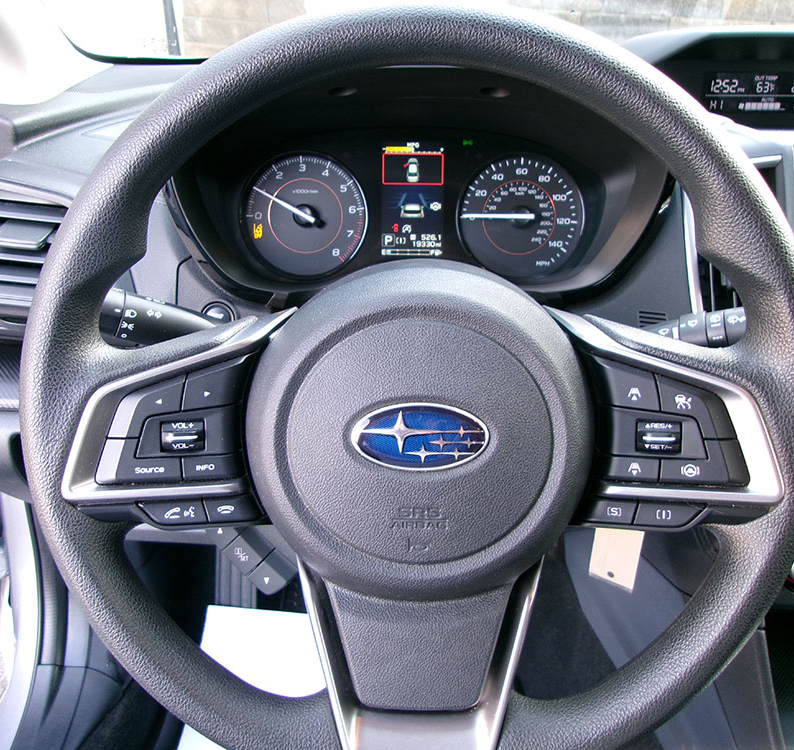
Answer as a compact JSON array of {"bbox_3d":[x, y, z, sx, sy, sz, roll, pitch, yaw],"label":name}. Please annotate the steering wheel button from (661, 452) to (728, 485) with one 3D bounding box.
[{"bbox_3d":[0.143,0.044,0.376,0.034,0.016,0.010,0,7,0],"label":"steering wheel button"}]

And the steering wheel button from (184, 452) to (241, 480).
[{"bbox_3d":[-0.087,0.043,0.370,0.028,0.014,0.010,0,7,0],"label":"steering wheel button"}]

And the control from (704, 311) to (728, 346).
[{"bbox_3d":[0.177,-0.025,0.433,0.013,0.021,0.021,-8,3,6],"label":"control"}]

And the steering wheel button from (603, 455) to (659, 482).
[{"bbox_3d":[0.111,0.045,0.370,0.028,0.013,0.010,0,7,0],"label":"steering wheel button"}]

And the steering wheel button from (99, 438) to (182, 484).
[{"bbox_3d":[-0.122,0.041,0.369,0.040,0.022,0.010,0,7,0],"label":"steering wheel button"}]

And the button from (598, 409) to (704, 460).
[{"bbox_3d":[0.121,0.028,0.368,0.048,0.024,0.012,0,7,0],"label":"button"}]

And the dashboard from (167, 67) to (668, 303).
[{"bbox_3d":[0.016,-0.136,0.580,0.345,0.160,0.100,0,6,0],"label":"dashboard"}]

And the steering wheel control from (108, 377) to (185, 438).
[{"bbox_3d":[-0.118,0.015,0.366,0.037,0.029,0.010,0,7,0],"label":"steering wheel control"}]

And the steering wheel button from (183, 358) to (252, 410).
[{"bbox_3d":[-0.084,0.004,0.365,0.032,0.025,0.012,0,7,0],"label":"steering wheel button"}]

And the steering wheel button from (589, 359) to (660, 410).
[{"bbox_3d":[0.108,0.004,0.371,0.034,0.025,0.010,0,7,0],"label":"steering wheel button"}]

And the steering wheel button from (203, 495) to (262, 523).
[{"bbox_3d":[-0.080,0.065,0.377,0.028,0.013,0.010,0,7,0],"label":"steering wheel button"}]

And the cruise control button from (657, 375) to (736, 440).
[{"bbox_3d":[0.142,0.015,0.372,0.037,0.029,0.010,0,7,0],"label":"cruise control button"}]

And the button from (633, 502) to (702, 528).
[{"bbox_3d":[0.132,0.068,0.383,0.034,0.013,0.010,0,7,0],"label":"button"}]

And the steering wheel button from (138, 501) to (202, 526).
[{"bbox_3d":[-0.110,0.067,0.383,0.031,0.013,0.010,0,7,0],"label":"steering wheel button"}]

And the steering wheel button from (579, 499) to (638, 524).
[{"bbox_3d":[0.102,0.066,0.378,0.028,0.013,0.010,0,7,0],"label":"steering wheel button"}]

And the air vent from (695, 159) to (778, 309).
[{"bbox_3d":[0.239,-0.093,0.548,0.062,0.112,0.032,0,3,0],"label":"air vent"}]

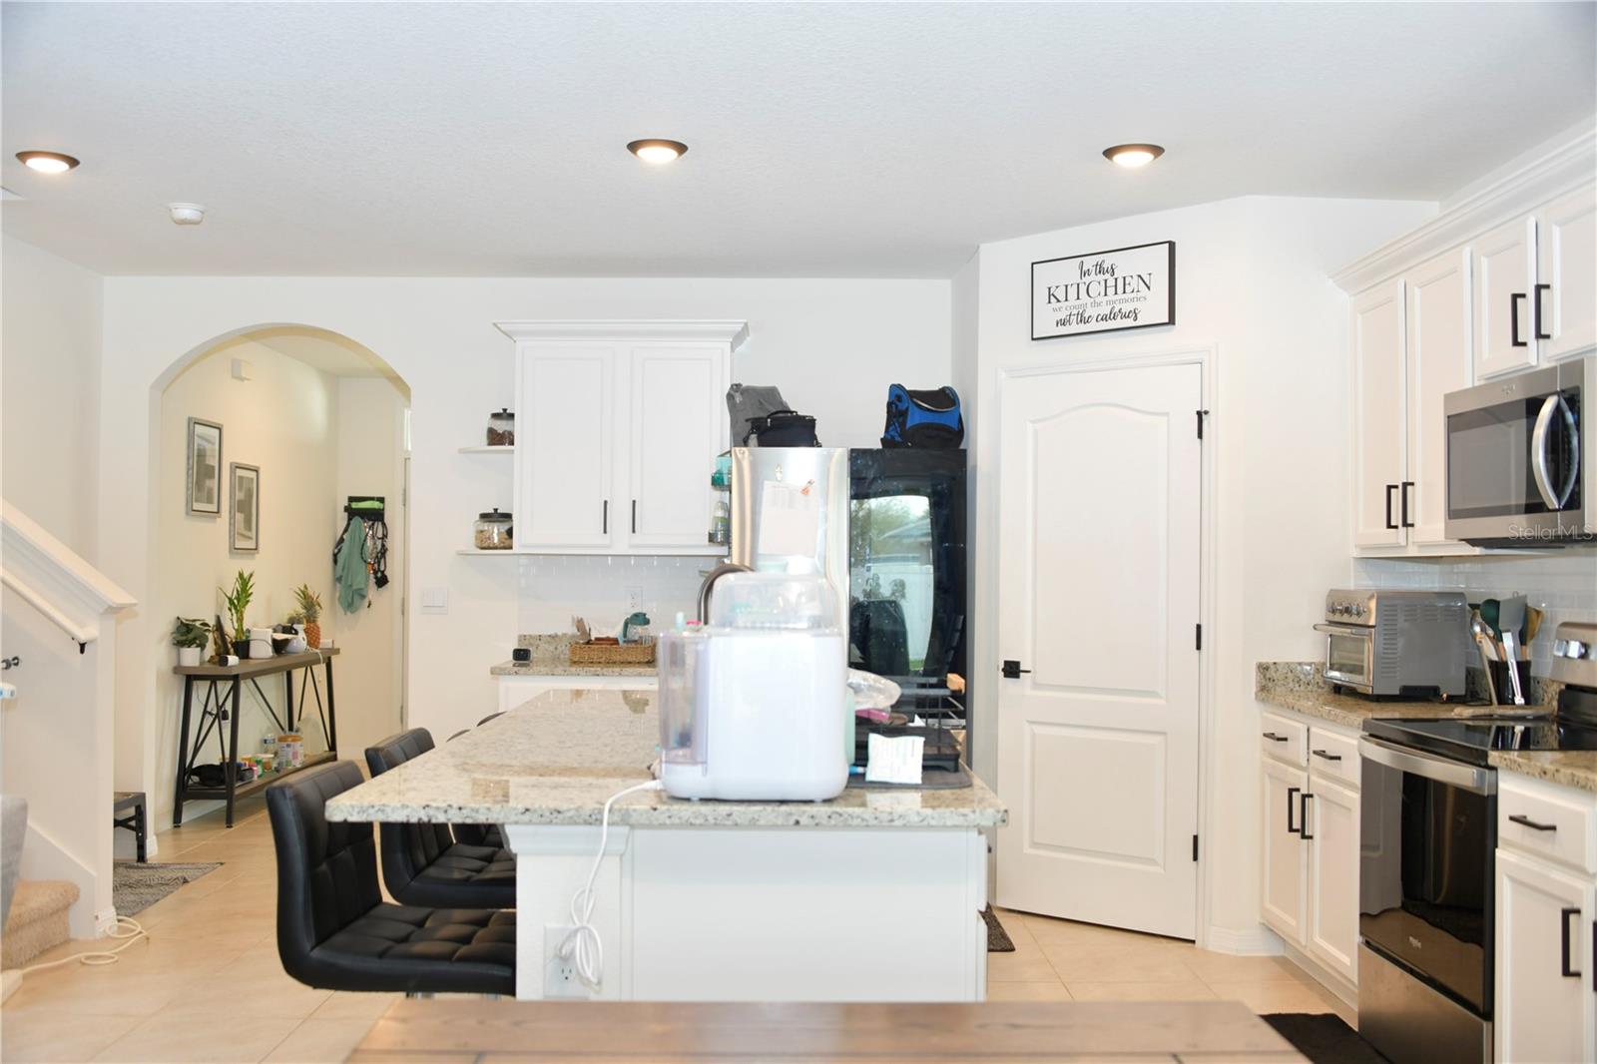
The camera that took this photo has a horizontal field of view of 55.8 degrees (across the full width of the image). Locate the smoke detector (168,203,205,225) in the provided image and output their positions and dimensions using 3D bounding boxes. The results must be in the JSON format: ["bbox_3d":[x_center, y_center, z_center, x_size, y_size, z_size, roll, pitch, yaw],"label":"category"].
[{"bbox_3d":[-2.239,-1.161,5.517,0.134,0.050,0.134,0,-1,0],"label":"smoke detector"}]

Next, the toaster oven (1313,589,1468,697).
[{"bbox_3d":[1.932,0.367,4.973,0.370,0.353,0.390,0,-1,0],"label":"toaster oven"}]

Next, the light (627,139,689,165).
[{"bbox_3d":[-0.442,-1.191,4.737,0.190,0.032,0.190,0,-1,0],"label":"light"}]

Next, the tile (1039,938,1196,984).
[{"bbox_3d":[1.079,1.462,5.080,0.454,0.010,0.456,0,-1,0],"label":"tile"}]

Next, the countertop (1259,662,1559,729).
[{"bbox_3d":[1.893,0.503,4.710,0.640,0.132,0.980,0,-1,0],"label":"countertop"}]

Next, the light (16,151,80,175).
[{"bbox_3d":[-2.415,-1.184,4.851,0.195,0.028,0.195,0,-1,0],"label":"light"}]

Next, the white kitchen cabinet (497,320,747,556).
[{"bbox_3d":[-0.756,-0.399,6.590,1.067,0.994,0.395,0,-1,0],"label":"white kitchen cabinet"}]

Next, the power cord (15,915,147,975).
[{"bbox_3d":[-2.403,1.420,5.215,0.270,0.025,0.720,0,-1,0],"label":"power cord"}]

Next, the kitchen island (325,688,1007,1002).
[{"bbox_3d":[-0.236,0.964,3.862,1.178,0.915,2.510,0,-1,0],"label":"kitchen island"}]

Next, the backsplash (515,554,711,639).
[{"bbox_3d":[-0.774,0.289,6.765,0.963,0.358,0.012,0,-1,0],"label":"backsplash"}]

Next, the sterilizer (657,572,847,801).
[{"bbox_3d":[-0.083,0.277,2.819,0.342,0.410,0.290,0,-1,0],"label":"sterilizer"}]

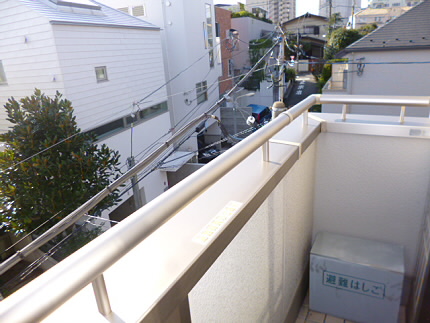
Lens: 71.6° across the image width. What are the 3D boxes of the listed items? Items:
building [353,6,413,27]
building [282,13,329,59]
[{"bbox_3d":[50.380,-43.290,93.150,16.500,8.000,10.500,0,19,11],"label":"building"},{"bbox_3d":[18.910,-26.000,62.510,8.700,8.400,9.200,2,19,16],"label":"building"}]

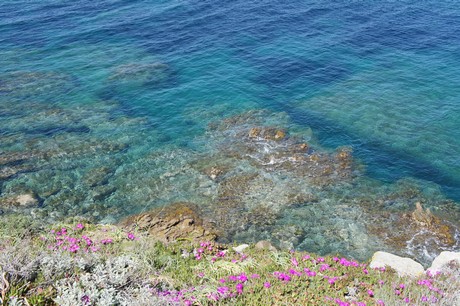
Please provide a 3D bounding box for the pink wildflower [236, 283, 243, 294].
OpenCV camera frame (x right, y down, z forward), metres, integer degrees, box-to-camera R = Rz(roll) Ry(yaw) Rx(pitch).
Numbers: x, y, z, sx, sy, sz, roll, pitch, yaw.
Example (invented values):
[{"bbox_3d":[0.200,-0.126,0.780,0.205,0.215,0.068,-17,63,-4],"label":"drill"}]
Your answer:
[{"bbox_3d":[0.080,1.135,4.600,0.050,0.070,0.050,0,28,0],"label":"pink wildflower"}]

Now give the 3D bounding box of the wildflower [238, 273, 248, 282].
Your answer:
[{"bbox_3d":[0.116,1.066,4.700,0.078,0.060,0.060,0,28,0],"label":"wildflower"}]

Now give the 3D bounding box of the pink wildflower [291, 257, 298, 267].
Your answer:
[{"bbox_3d":[0.587,0.988,5.000,0.070,0.065,0.060,0,28,0],"label":"pink wildflower"}]

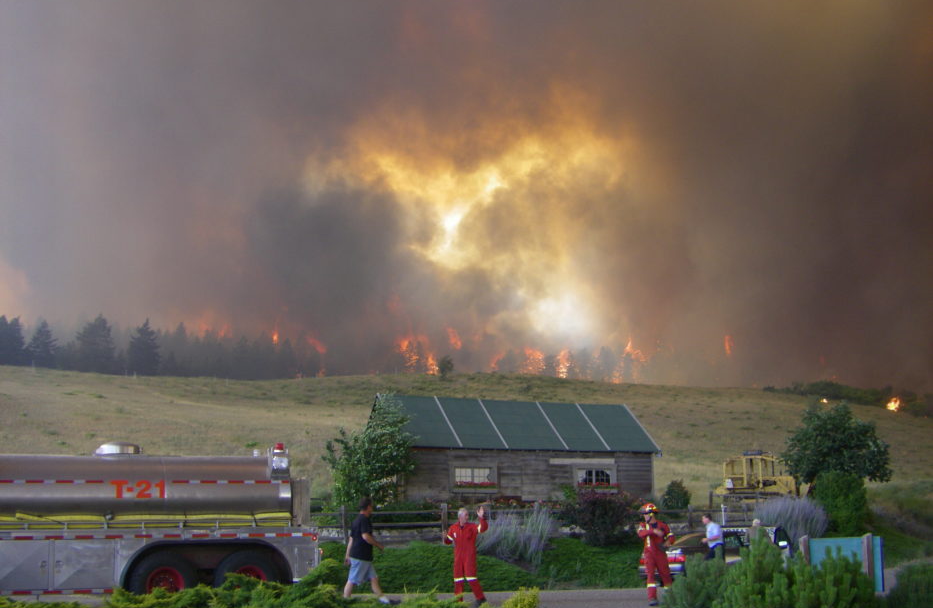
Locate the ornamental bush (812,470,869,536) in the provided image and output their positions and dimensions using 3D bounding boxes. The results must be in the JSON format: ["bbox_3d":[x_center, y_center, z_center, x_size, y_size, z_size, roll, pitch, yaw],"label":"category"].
[{"bbox_3d":[10.931,5.820,29.940,1.637,1.883,1.600,0,-11,0],"label":"ornamental bush"}]

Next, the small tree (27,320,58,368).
[{"bbox_3d":[-78.649,7.582,190.000,5.936,9.926,5.936,0,-11,0],"label":"small tree"}]

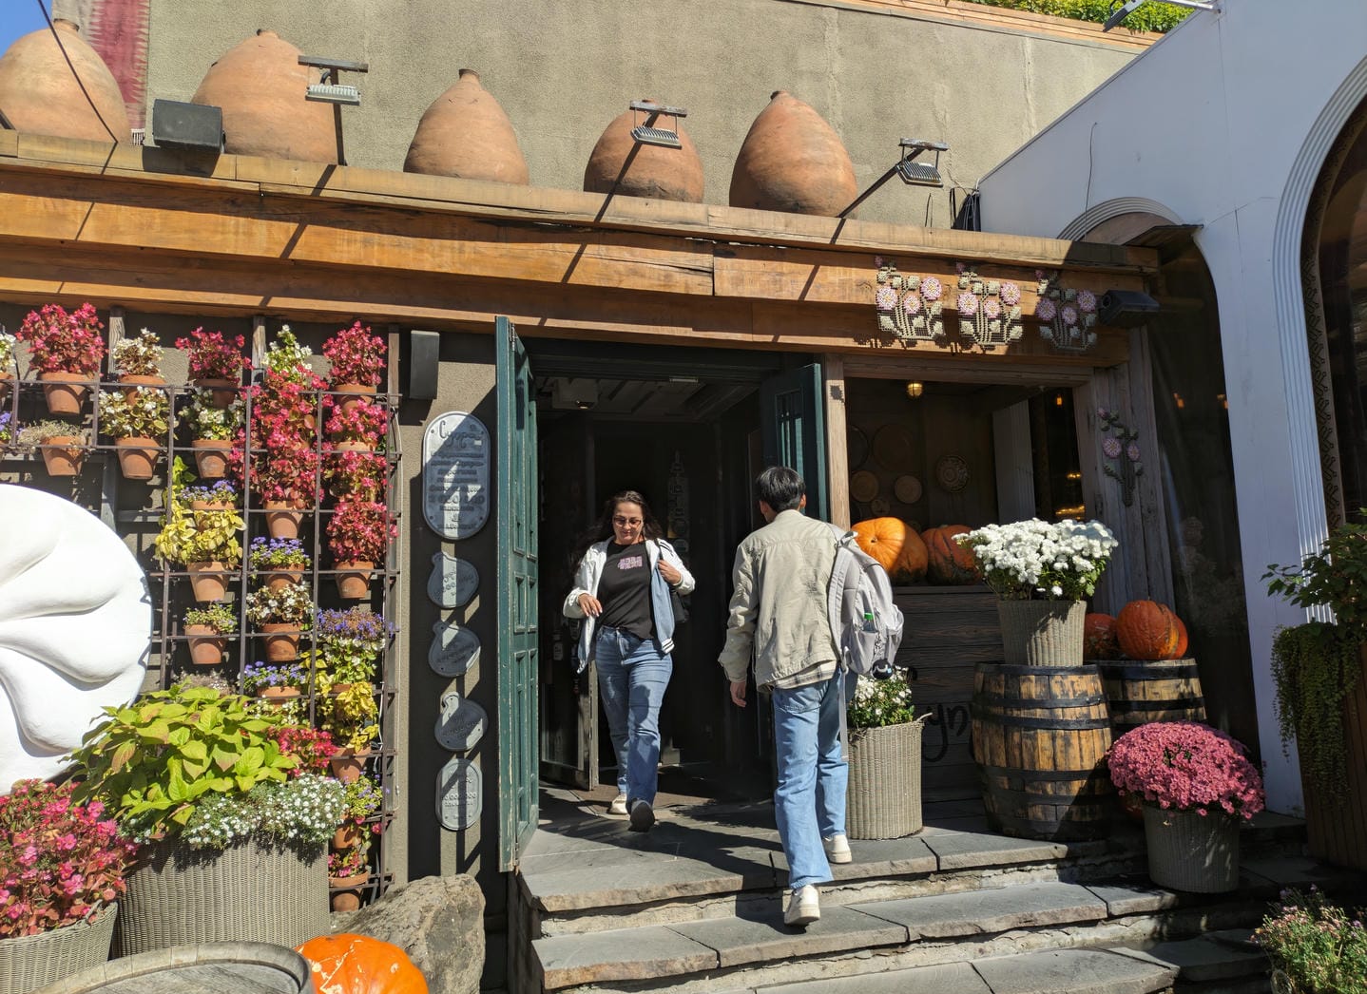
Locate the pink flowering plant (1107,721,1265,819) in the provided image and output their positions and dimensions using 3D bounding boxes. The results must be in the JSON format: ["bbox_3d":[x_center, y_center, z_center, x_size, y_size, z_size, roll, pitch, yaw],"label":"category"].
[{"bbox_3d":[2.104,1.141,4.136,0.620,0.370,0.600,1,-7,-17],"label":"pink flowering plant"}]

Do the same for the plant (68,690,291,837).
[{"bbox_3d":[-1.649,0.884,3.283,0.680,0.500,0.620,1,-7,-17],"label":"plant"}]

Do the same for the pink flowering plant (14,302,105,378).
[{"bbox_3d":[-2.607,-0.662,4.145,0.330,0.320,0.310,1,-7,-17],"label":"pink flowering plant"}]

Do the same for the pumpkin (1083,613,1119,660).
[{"bbox_3d":[2.222,0.742,5.261,0.280,0.250,0.280,1,-7,-17],"label":"pumpkin"}]

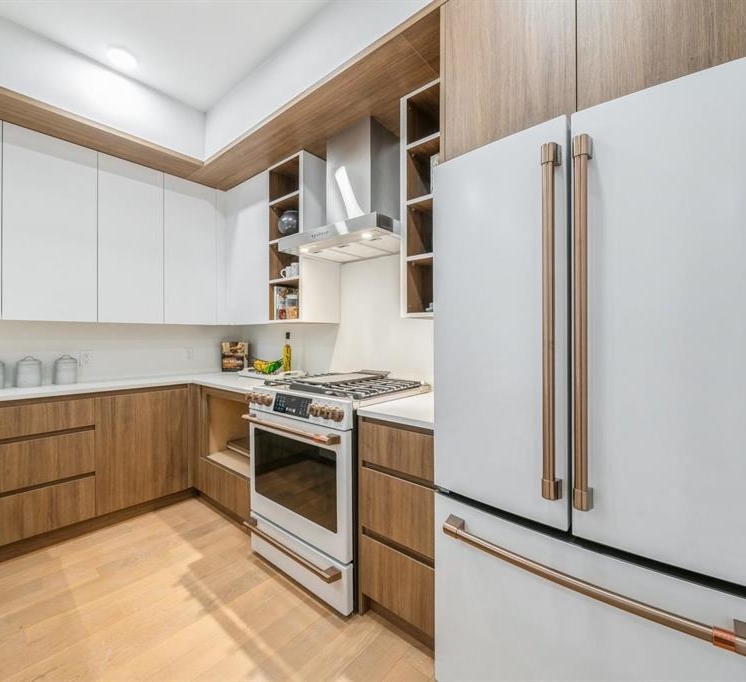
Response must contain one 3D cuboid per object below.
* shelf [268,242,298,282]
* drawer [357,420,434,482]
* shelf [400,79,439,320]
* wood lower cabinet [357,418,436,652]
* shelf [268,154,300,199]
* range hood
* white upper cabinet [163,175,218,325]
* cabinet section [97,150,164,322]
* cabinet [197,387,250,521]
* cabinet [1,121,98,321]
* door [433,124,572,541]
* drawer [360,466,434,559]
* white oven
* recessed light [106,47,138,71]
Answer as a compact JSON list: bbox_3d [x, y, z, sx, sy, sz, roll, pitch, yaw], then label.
[{"bbox_3d":[-0.508,-0.568,2.497,0.360,0.284,0.339,0,0,40],"label":"shelf"},{"bbox_3d":[0.263,0.440,1.568,0.379,0.170,0.522,0,0,40],"label":"drawer"},{"bbox_3d":[0.386,-0.663,1.717,0.367,1.095,0.328,0,0,39],"label":"shelf"},{"bbox_3d":[0.281,0.769,1.623,0.395,0.880,0.610,0,0,39],"label":"wood lower cabinet"},{"bbox_3d":[-0.493,-1.082,2.431,0.360,0.275,0.328,0,0,39],"label":"shelf"},{"bbox_3d":[-0.109,-0.871,1.999,0.746,0.692,0.515,0,0,39],"label":"range hood"},{"bbox_3d":[-1.556,-0.681,2.799,0.347,1.116,0.398,0,0,40],"label":"white upper cabinet"},{"bbox_3d":[-1.753,-0.663,2.415,0.340,1.090,0.380,0,0,39],"label":"cabinet section"},{"bbox_3d":[-0.792,0.719,2.519,0.852,0.767,0.610,0,0,40],"label":"cabinet"},{"bbox_3d":[-2.072,-0.679,2.186,0.347,1.116,0.423,0,0,40],"label":"cabinet"},{"bbox_3d":[0.358,-0.050,1.034,0.412,1.101,0.135,0,0,40],"label":"door"},{"bbox_3d":[0.260,0.687,1.582,0.375,0.275,0.520,0,0,39],"label":"drawer"},{"bbox_3d":[-0.183,0.745,1.929,0.768,0.930,0.700,0,0,39],"label":"white oven"},{"bbox_3d":[-1.405,-1.573,1.906,0.150,0.030,0.150,0,0,39],"label":"recessed light"}]

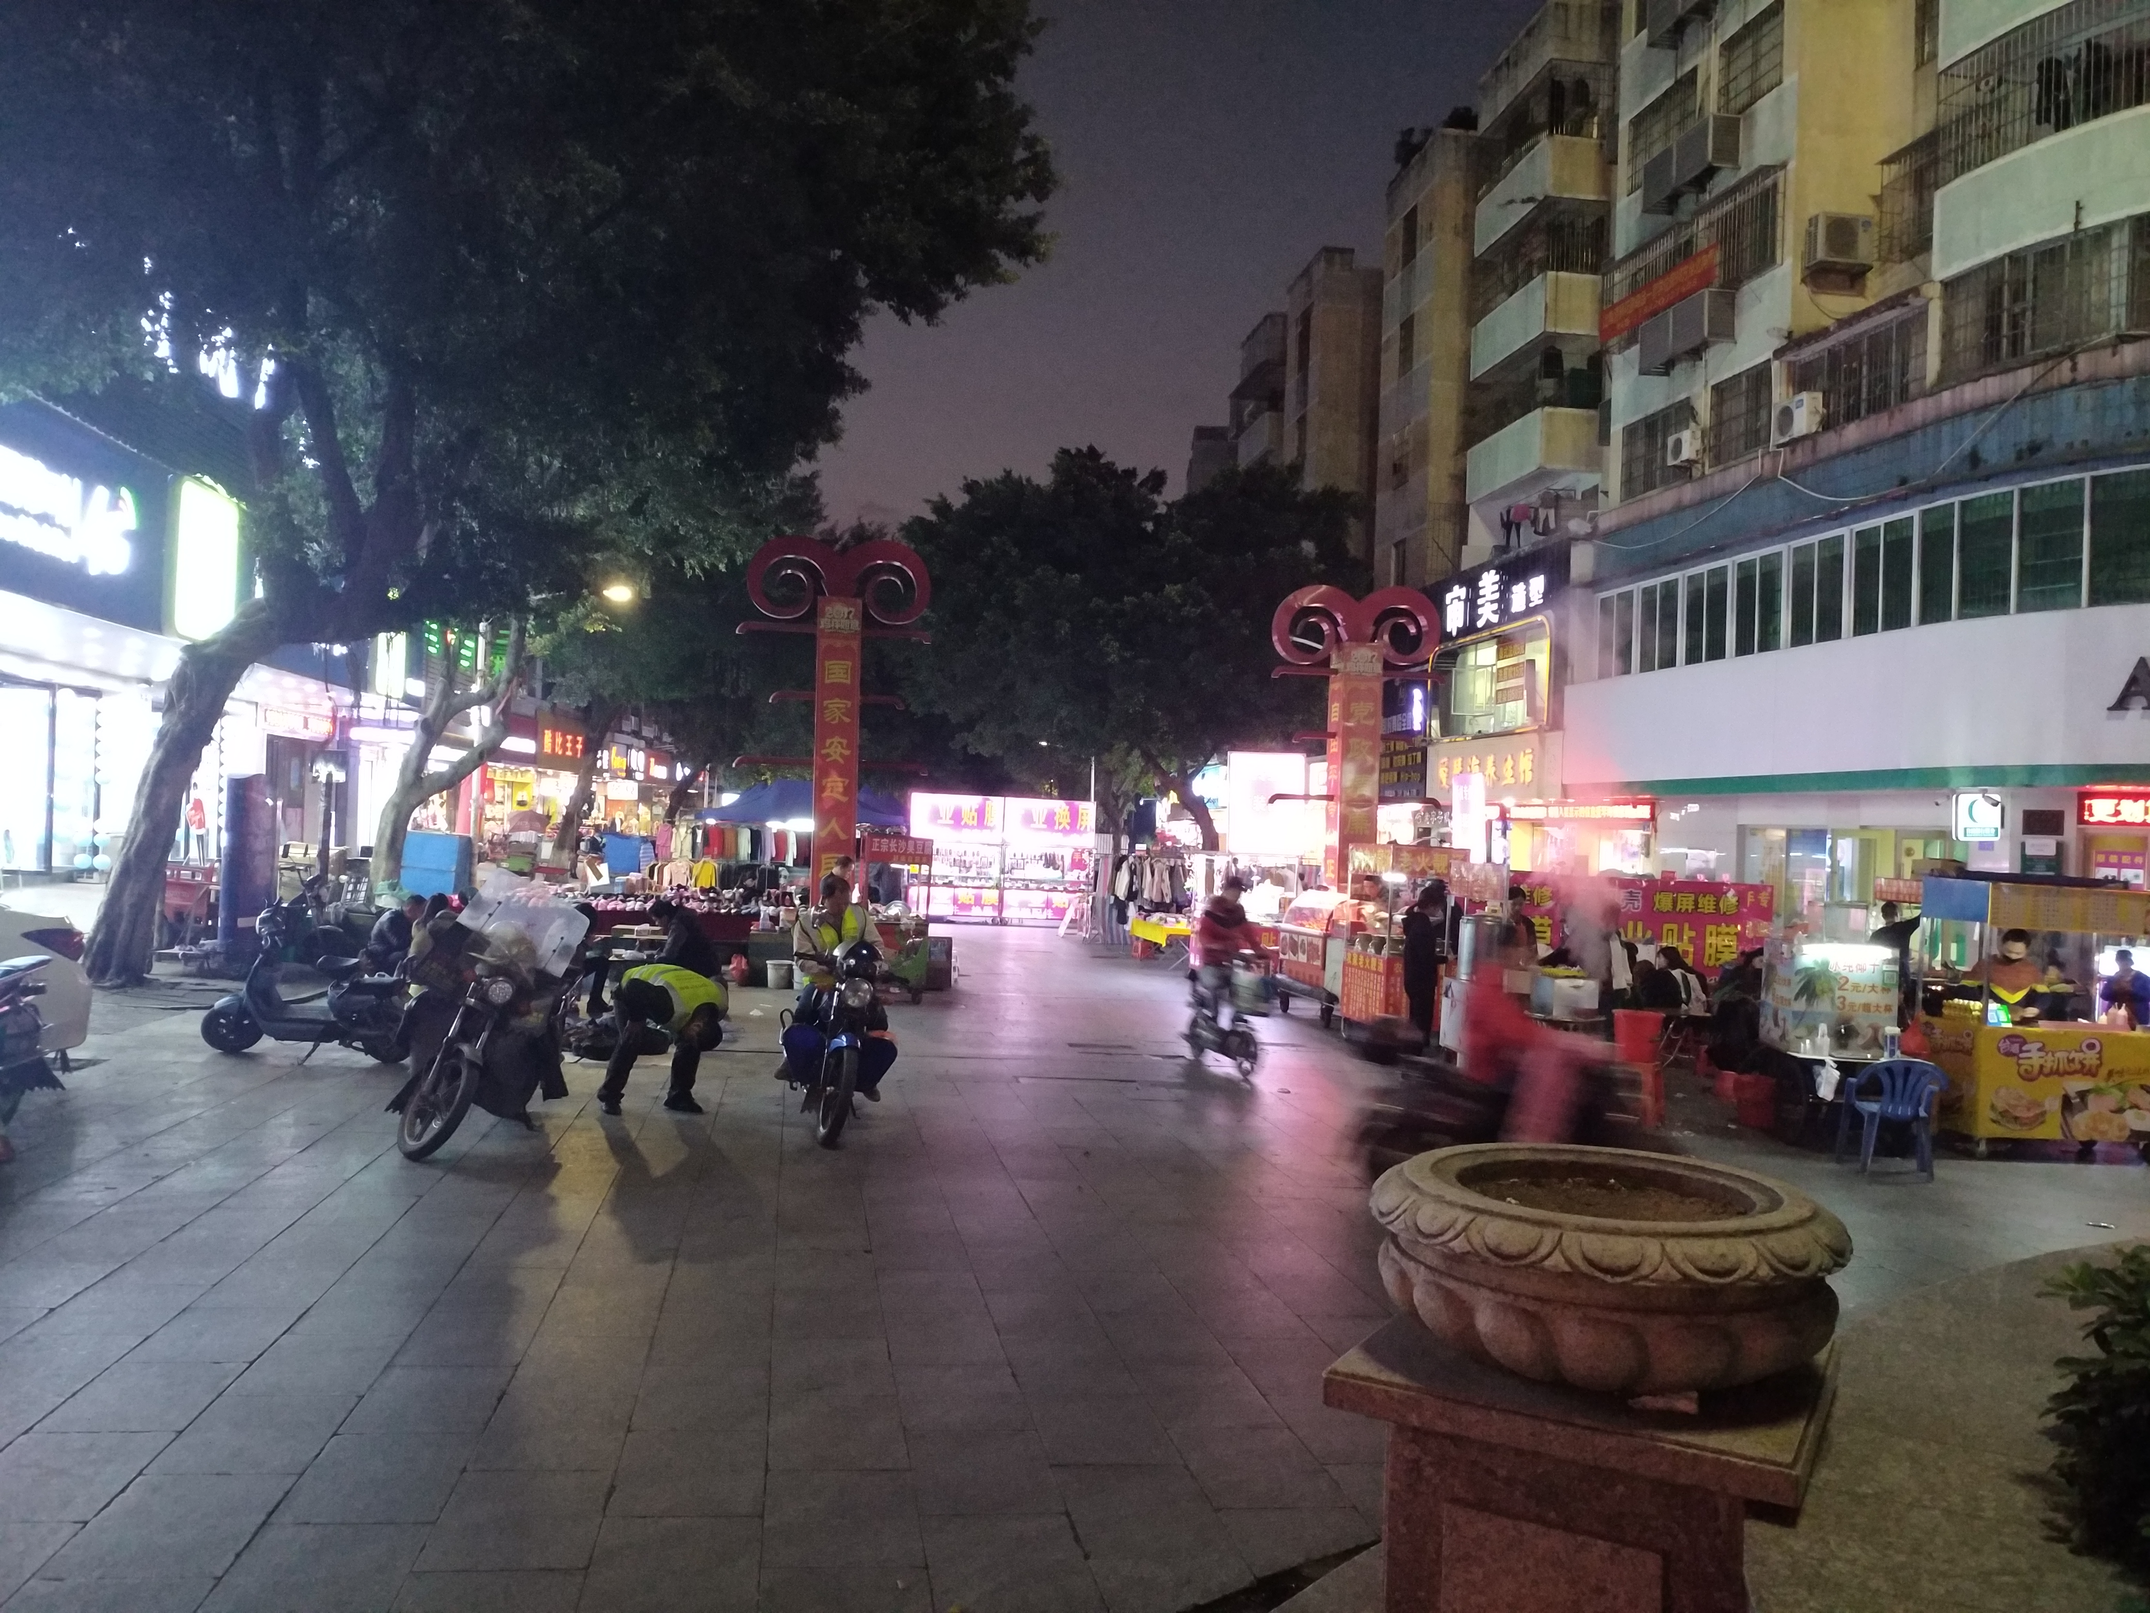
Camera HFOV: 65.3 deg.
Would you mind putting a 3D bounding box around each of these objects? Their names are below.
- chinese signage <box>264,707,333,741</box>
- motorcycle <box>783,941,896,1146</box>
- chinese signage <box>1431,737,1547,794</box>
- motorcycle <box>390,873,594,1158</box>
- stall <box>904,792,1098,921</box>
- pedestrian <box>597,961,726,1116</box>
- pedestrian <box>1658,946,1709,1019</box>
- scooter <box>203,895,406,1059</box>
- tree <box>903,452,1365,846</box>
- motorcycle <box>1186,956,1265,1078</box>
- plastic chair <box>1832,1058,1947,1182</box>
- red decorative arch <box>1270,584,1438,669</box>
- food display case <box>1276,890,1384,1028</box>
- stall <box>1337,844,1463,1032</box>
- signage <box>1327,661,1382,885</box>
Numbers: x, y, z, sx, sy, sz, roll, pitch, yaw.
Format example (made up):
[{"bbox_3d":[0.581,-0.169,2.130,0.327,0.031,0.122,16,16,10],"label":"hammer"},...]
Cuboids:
[{"bbox_3d":[-17.400,-1.850,38.000,0.200,0.620,5.200,2,0,-10],"label":"chinese signage"},{"bbox_3d":[-1.470,1.390,10.100,0.750,1.100,1.930,2,0,-16],"label":"motorcycle"},{"bbox_3d":[7.469,-0.703,30.500,0.220,1.080,5.000,3,-1,-9],"label":"chinese signage"},{"bbox_3d":[-3.081,1.106,9.040,0.870,1.350,1.920,2,-1,5],"label":"motorcycle"},{"bbox_3d":[-1.652,1.118,35.889,3.950,2.620,1.200,3,-1,-11],"label":"stall"},{"bbox_3d":[-2.461,1.398,10.107,0.720,0.920,0.720,3,-1,-20],"label":"pedestrian"},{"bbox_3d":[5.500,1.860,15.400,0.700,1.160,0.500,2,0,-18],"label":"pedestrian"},{"bbox_3d":[-5.350,1.210,11.800,1.700,1.100,0.680,2,0,3],"label":"scooter"},{"bbox_3d":[1.140,-2.230,32.000,8.800,9.200,8.500,2,0,0],"label":"tree"},{"bbox_3d":[1.250,1.645,13.826,0.580,1.000,1.520,3,-1,-18],"label":"motorcycle"},{"bbox_3d":[5.080,1.930,10.430,0.580,0.750,0.550,2,0,14],"label":"plastic chair"},{"bbox_3d":[3.669,-2.358,22.000,2.200,1.070,0.420,3,-1,-9],"label":"red decorative arch"},{"bbox_3d":[2.840,1.630,18.150,0.750,1.420,1.650,2,0,-11],"label":"food display case"},{"bbox_3d":[3.250,1.380,16.840,0.820,1.930,1.150,2,0,-15],"label":"stall"},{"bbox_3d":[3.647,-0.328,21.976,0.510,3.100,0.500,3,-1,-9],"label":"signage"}]

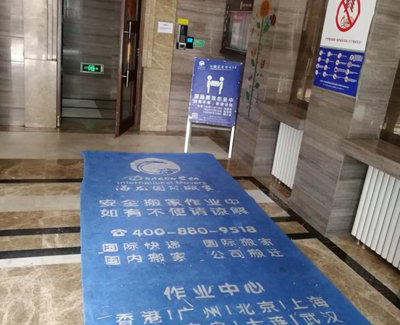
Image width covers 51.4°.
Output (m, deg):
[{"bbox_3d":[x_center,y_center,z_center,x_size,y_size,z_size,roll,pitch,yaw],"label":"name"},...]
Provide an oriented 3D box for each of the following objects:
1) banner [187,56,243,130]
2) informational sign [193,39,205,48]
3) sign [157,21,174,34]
[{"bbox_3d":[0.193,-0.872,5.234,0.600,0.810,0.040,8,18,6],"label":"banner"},{"bbox_3d":[-0.005,-1.749,6.143,0.170,0.115,0.010,0,19,-19],"label":"informational sign"},{"bbox_3d":[-0.488,-1.915,5.920,0.213,0.145,0.010,0,19,-19],"label":"sign"}]

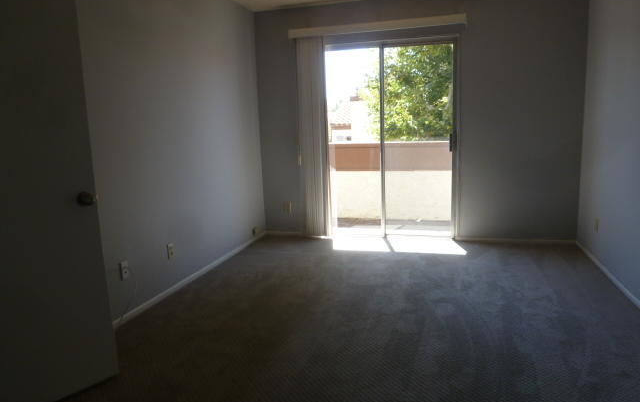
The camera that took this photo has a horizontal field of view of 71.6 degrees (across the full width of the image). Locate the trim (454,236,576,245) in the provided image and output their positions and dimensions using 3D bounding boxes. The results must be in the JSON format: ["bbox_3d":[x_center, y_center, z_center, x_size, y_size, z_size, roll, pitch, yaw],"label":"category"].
[{"bbox_3d":[1.950,0.399,4.458,1.110,0.052,0.016,1,10,15],"label":"trim"}]

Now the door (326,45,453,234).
[{"bbox_3d":[0.695,-0.612,4.654,1.410,2.010,0.090,1,10,15],"label":"door"}]

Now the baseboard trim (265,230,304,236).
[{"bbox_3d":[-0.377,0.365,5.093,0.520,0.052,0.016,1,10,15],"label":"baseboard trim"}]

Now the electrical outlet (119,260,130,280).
[{"bbox_3d":[-1.252,0.445,2.870,0.012,0.117,0.072,1,10,15],"label":"electrical outlet"}]

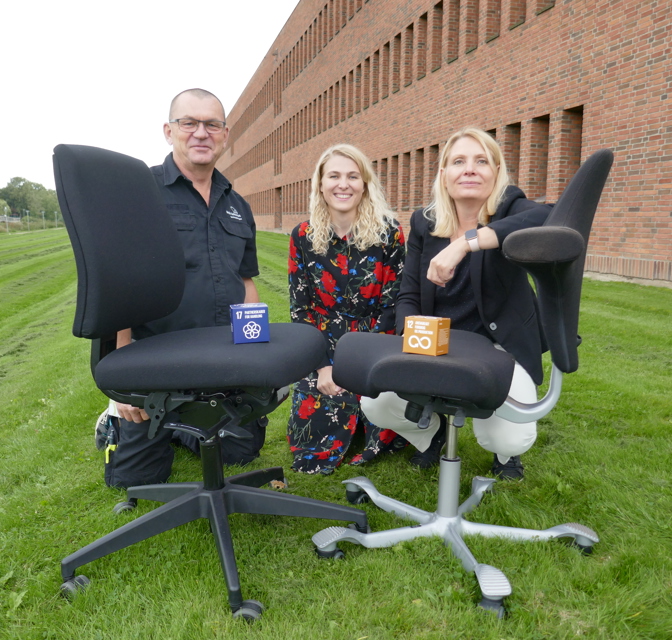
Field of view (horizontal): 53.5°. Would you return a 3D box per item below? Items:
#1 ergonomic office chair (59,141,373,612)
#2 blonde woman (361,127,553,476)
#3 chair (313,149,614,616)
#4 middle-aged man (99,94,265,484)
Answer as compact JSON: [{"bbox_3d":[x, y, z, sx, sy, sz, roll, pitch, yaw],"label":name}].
[{"bbox_3d":[-0.293,0.100,1.588,0.710,0.970,0.690,2,9,14],"label":"ergonomic office chair"},{"bbox_3d":[0.400,-0.061,2.145,0.620,1.120,0.660,1,9,9],"label":"blonde woman"},{"bbox_3d":[0.285,0.102,1.553,0.710,0.975,0.670,0,9,-3],"label":"chair"},{"bbox_3d":[-0.520,-0.130,2.236,0.550,1.230,0.580,-4,10,-25],"label":"middle-aged man"}]

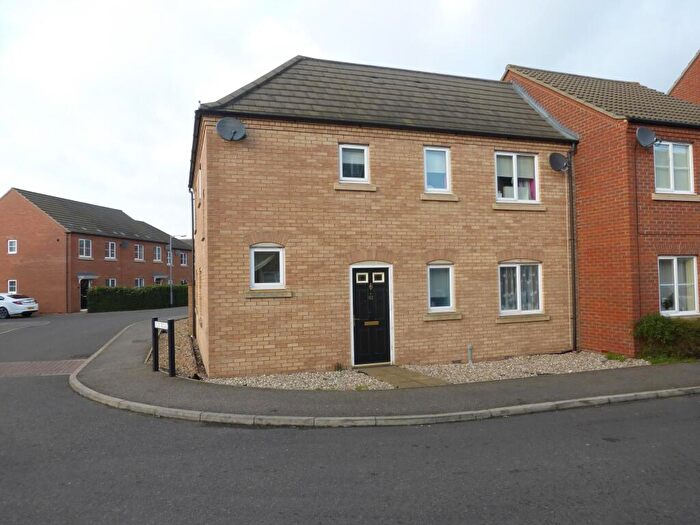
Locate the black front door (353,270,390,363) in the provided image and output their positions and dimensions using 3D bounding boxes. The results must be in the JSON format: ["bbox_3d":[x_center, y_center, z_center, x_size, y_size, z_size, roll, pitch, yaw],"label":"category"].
[{"bbox_3d":[0.448,1.106,9.985,0.828,1.984,0.070,-1,-1,-18],"label":"black front door"}]

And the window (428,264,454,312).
[{"bbox_3d":[1.959,0.564,10.496,0.635,1.017,0.080,-1,-1,-18],"label":"window"}]

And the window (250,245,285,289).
[{"bbox_3d":[-1.580,0.108,9.338,0.659,0.810,0.080,-1,-1,-18],"label":"window"}]

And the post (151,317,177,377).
[{"bbox_3d":[-3.630,1.636,9.445,0.120,1.060,0.839,0,-2,-45],"label":"post"}]

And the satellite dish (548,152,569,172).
[{"bbox_3d":[4.799,-2.301,11.169,0.500,0.430,0.320,0,-1,-28],"label":"satellite dish"}]

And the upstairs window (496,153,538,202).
[{"bbox_3d":[3.865,-1.928,11.197,1.160,1.131,0.080,-1,-1,-18],"label":"upstairs window"}]

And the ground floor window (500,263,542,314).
[{"bbox_3d":[3.916,0.621,11.142,1.160,1.149,0.080,-1,-1,-18],"label":"ground floor window"}]

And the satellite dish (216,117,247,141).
[{"bbox_3d":[-2.166,-2.440,8.869,0.530,0.440,0.320,0,-1,-28],"label":"satellite dish"}]

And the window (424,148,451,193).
[{"bbox_3d":[1.897,-1.992,10.548,0.630,0.978,0.080,-1,-1,-18],"label":"window"}]

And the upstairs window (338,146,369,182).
[{"bbox_3d":[0.077,-2.011,9.947,0.637,0.791,0.080,-1,-1,-18],"label":"upstairs window"}]

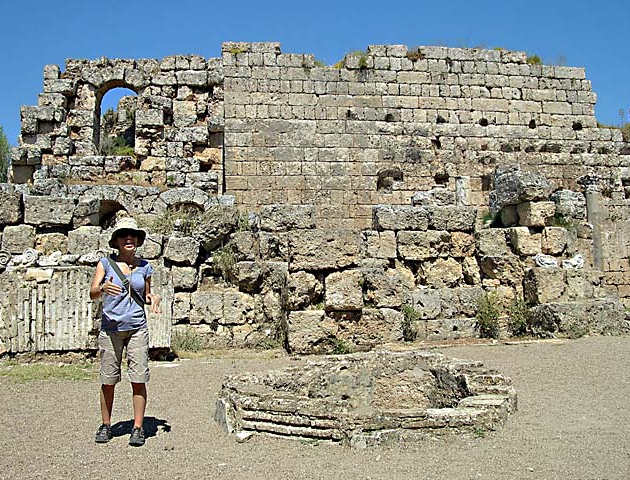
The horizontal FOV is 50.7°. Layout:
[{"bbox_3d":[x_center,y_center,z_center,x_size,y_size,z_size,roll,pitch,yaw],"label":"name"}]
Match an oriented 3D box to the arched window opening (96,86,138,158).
[{"bbox_3d":[-3.400,-2.046,11.493,0.671,1.277,0.600,-1,1,-13],"label":"arched window opening"}]

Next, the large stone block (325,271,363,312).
[{"bbox_3d":[0.361,0.674,9.137,0.514,0.528,0.480,0,0,-9],"label":"large stone block"}]

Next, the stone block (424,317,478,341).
[{"bbox_3d":[1.855,1.237,9.250,0.750,0.270,0.400,0,2,-10],"label":"stone block"}]

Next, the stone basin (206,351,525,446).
[{"bbox_3d":[0.500,1.300,5.920,2.520,0.380,2.350,0,0,0],"label":"stone basin"}]

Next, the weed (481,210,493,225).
[{"bbox_3d":[2.640,-0.344,10.185,0.183,0.214,0.170,0,0,-8],"label":"weed"}]

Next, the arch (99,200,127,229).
[{"bbox_3d":[-2.880,-0.361,9.620,0.434,0.424,0.450,-1,1,-13],"label":"arch"}]

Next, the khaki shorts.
[{"bbox_3d":[-1.475,0.883,5.150,0.380,0.440,0.270,0,1,-11],"label":"khaki shorts"}]

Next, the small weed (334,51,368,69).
[{"bbox_3d":[0.704,-3.495,12.900,0.630,0.310,0.350,0,1,-11],"label":"small weed"}]

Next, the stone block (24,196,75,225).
[{"bbox_3d":[-3.766,-0.418,9.440,0.724,0.446,0.480,0,0,-8],"label":"stone block"}]

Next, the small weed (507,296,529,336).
[{"bbox_3d":[2.979,1.130,9.750,0.280,0.550,0.270,0,1,-11],"label":"small weed"}]

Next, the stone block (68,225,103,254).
[{"bbox_3d":[-3.052,-0.001,8.900,0.395,0.358,0.420,0,1,-11],"label":"stone block"}]

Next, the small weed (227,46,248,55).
[{"bbox_3d":[-1.480,-3.615,12.700,0.360,0.140,0.250,0,1,-11],"label":"small weed"}]

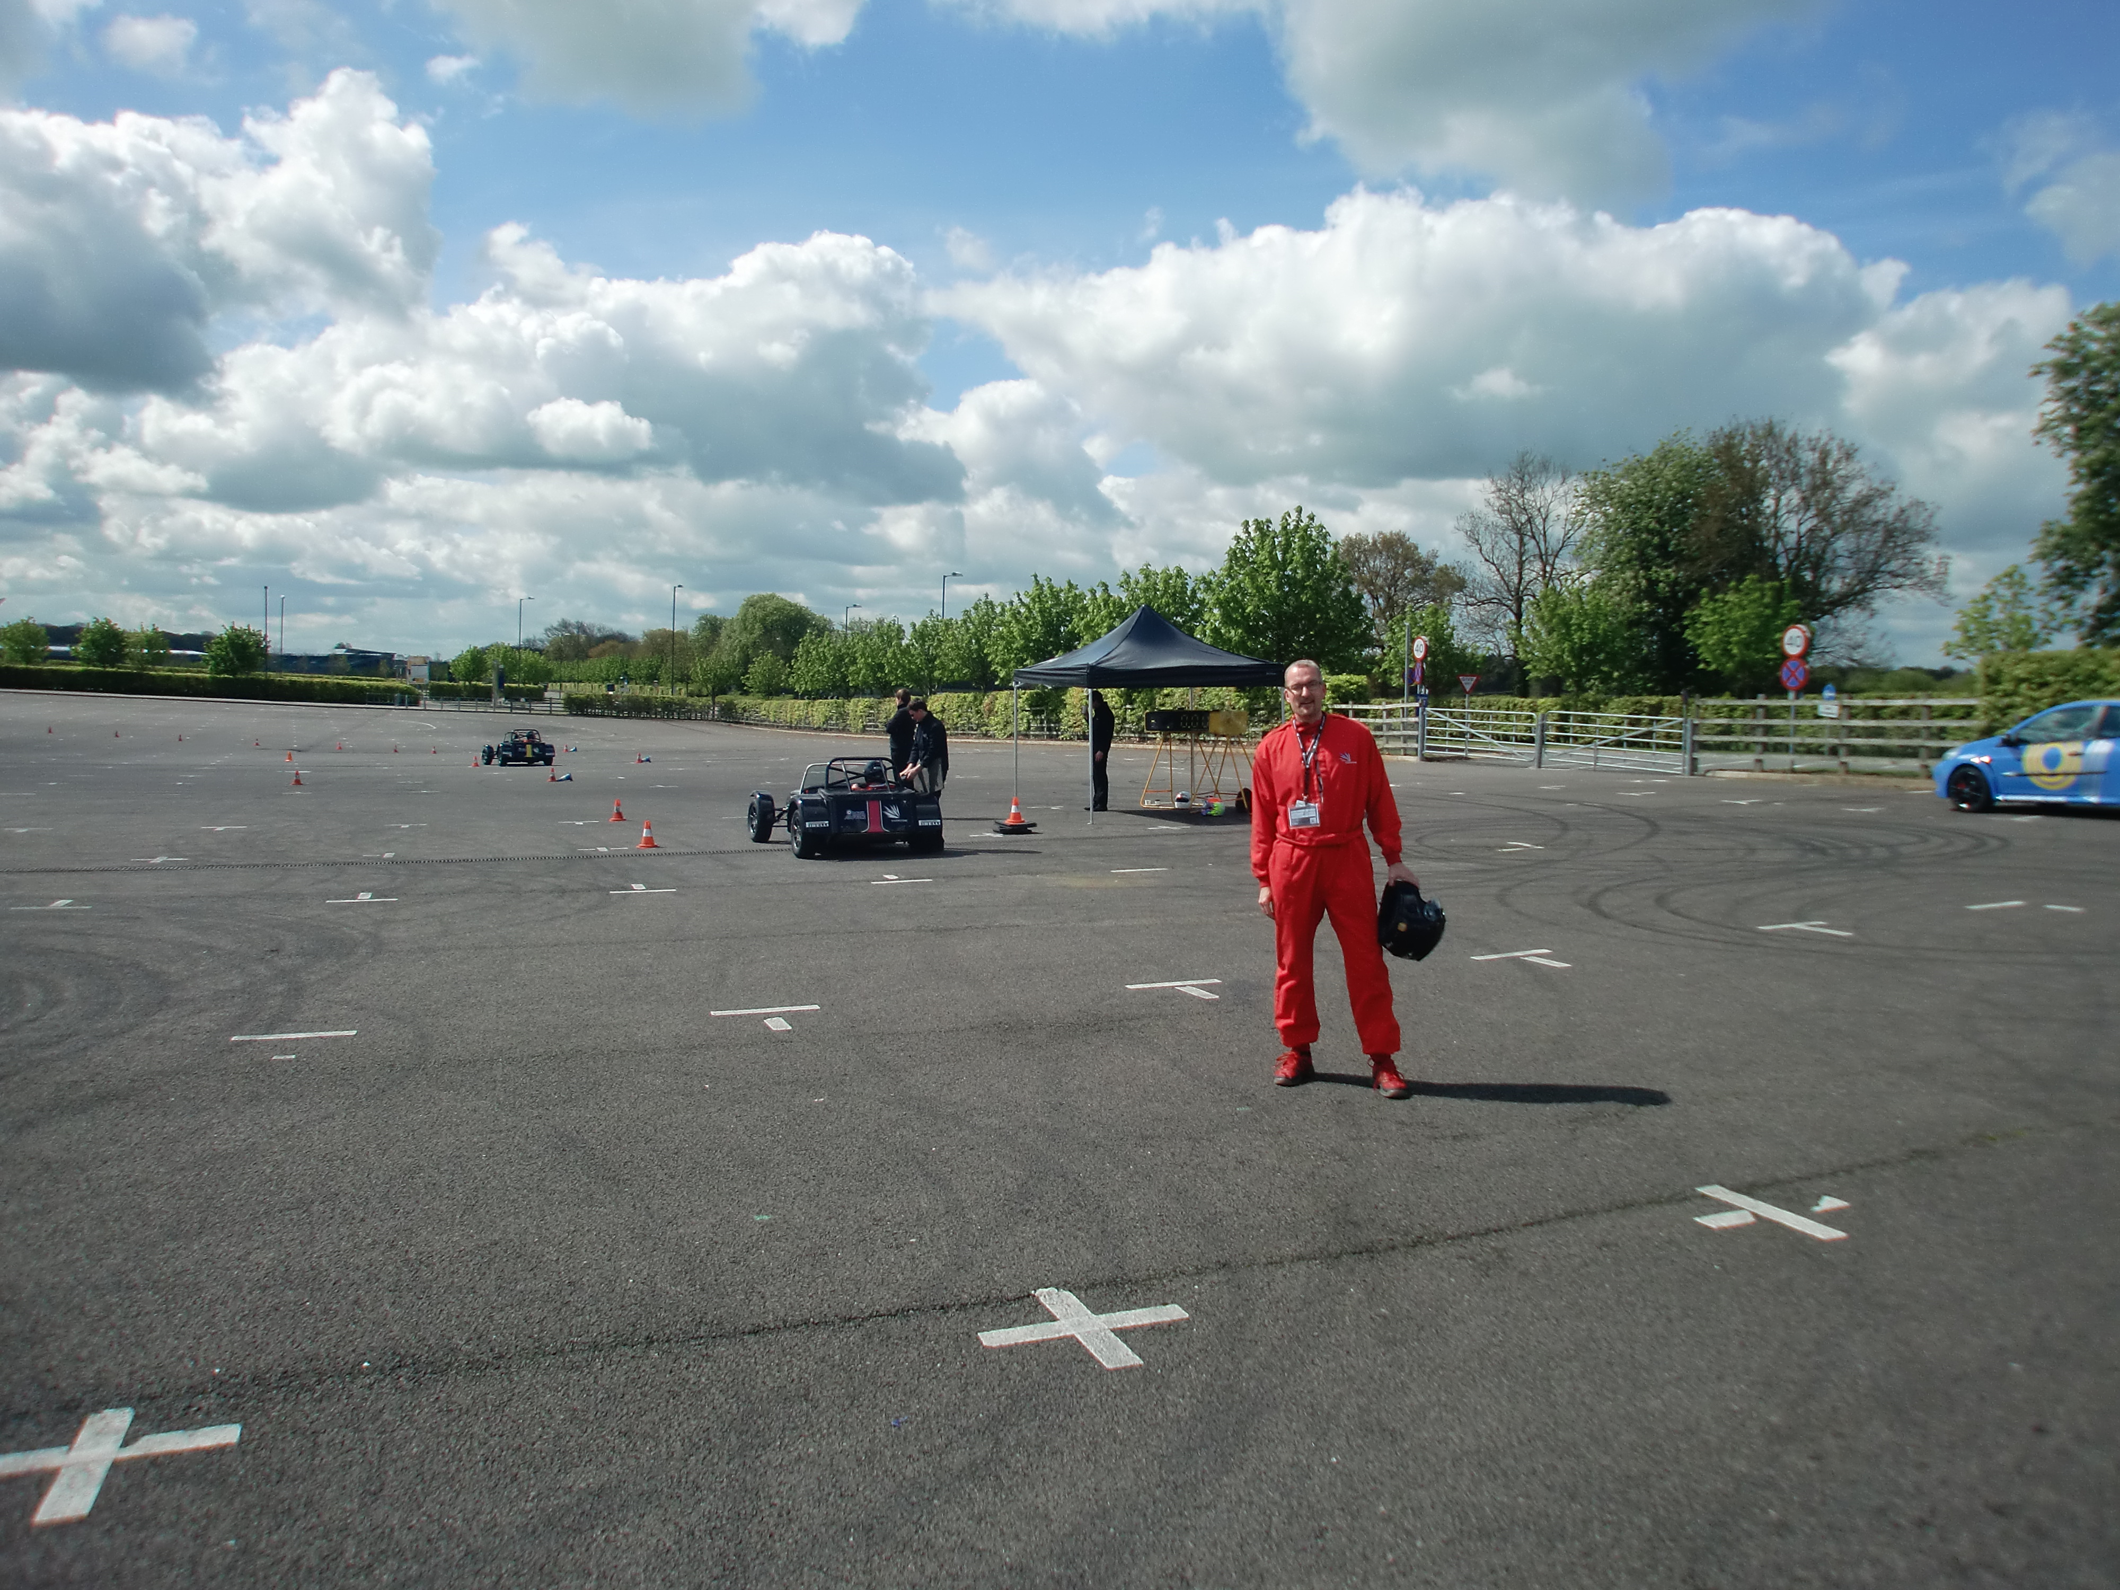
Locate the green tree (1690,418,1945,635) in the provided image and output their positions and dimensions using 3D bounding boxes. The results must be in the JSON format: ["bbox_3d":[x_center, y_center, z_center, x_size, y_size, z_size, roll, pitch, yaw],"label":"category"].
[{"bbox_3d":[32.359,-9.336,68.000,10.200,13.509,10.000,0,3,0],"label":"green tree"}]

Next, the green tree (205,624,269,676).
[{"bbox_3d":[-54.335,-8.956,105.000,4.100,4.696,4.100,0,3,0],"label":"green tree"}]

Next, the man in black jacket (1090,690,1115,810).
[{"bbox_3d":[0.592,-0.666,23.700,0.420,1.790,0.500,-1,3,-13],"label":"man in black jacket"}]

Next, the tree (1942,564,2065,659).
[{"bbox_3d":[23.062,-3.347,39.000,2.700,4.625,2.700,0,3,0],"label":"tree"}]

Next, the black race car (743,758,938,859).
[{"bbox_3d":[-2.532,0.043,18.418,1.580,1.080,3.200,-2,4,-22],"label":"black race car"}]

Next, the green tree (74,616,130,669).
[{"bbox_3d":[-73.411,-11.294,122.000,4.300,4.800,4.200,0,3,0],"label":"green tree"}]

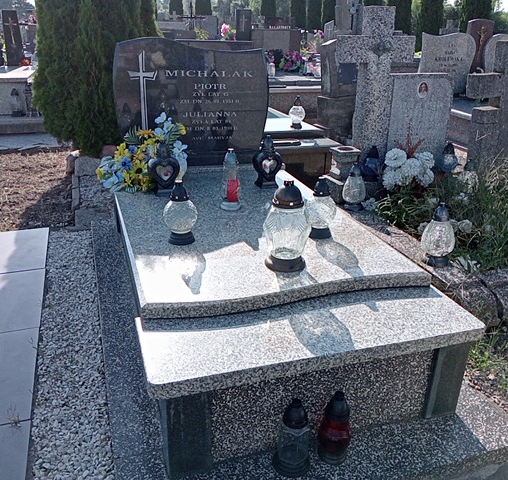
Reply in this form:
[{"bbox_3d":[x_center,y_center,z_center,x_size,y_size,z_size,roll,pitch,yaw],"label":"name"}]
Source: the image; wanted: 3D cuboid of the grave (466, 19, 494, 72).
[{"bbox_3d":[2.755,-2.268,6.406,0.340,0.850,0.090,-6,24,-17],"label":"grave"}]

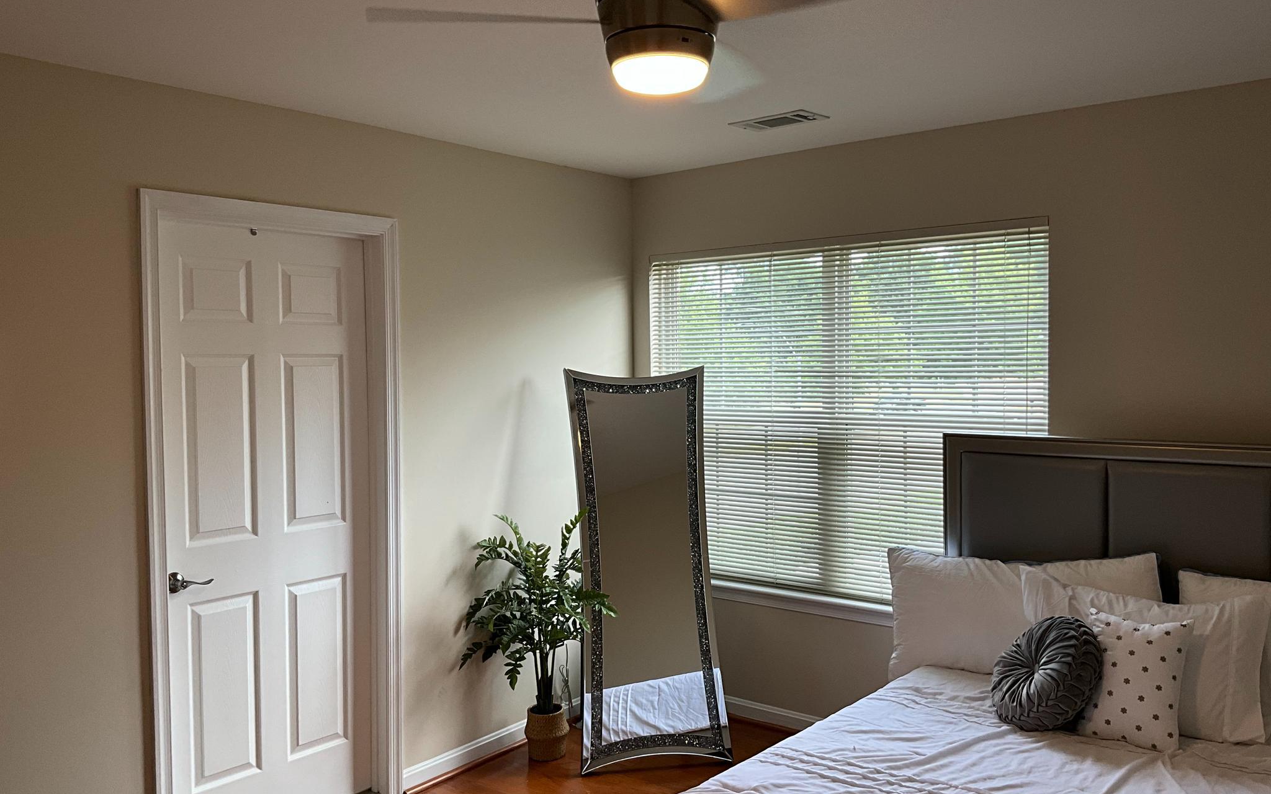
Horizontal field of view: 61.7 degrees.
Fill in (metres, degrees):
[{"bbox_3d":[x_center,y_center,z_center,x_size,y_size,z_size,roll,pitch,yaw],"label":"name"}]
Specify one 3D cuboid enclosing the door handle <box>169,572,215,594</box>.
[{"bbox_3d":[-1.406,0.586,3.355,0.065,0.067,0.140,1,2,40],"label":"door handle"}]

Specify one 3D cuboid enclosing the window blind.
[{"bbox_3d":[0.778,0.095,4.314,1.775,1.427,0.060,1,2,40],"label":"window blind"}]

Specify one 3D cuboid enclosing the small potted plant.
[{"bbox_3d":[-0.338,0.953,4.183,0.460,1.000,0.620,1,2,40],"label":"small potted plant"}]

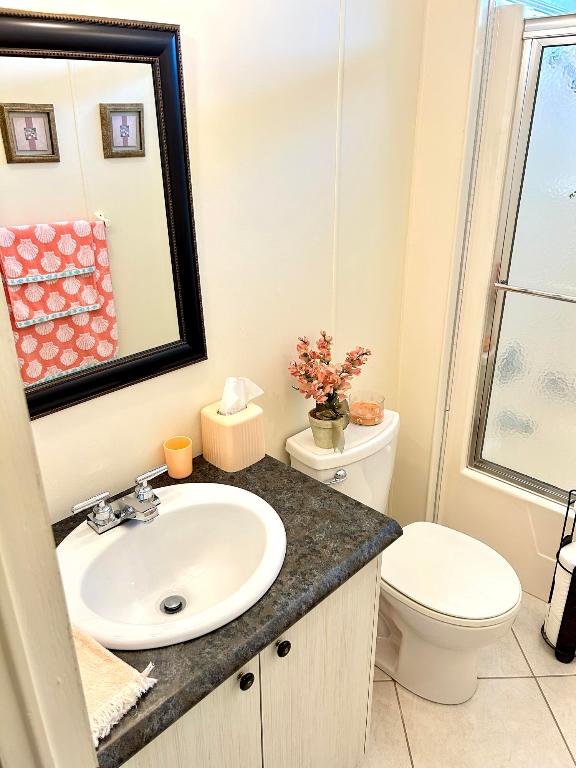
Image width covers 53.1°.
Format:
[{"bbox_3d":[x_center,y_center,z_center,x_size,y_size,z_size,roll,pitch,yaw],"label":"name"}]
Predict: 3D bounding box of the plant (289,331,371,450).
[{"bbox_3d":[0.120,0.013,1.688,0.205,0.355,0.230,19,30,39],"label":"plant"}]

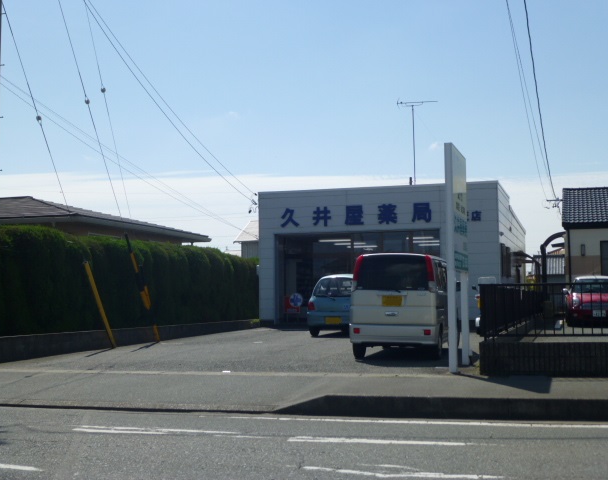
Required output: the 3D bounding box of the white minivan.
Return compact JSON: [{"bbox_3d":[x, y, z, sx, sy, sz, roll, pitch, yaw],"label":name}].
[{"bbox_3d":[1.946,1.178,16.108,1.475,1.760,3.395,-2,-3,17],"label":"white minivan"}]

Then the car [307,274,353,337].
[{"bbox_3d":[1.242,1.504,21.047,1.410,1.430,3.320,-2,-3,18],"label":"car"}]

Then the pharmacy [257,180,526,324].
[{"bbox_3d":[3.377,0.740,28.324,6.570,3.730,9.700,-2,-4,18],"label":"pharmacy"}]

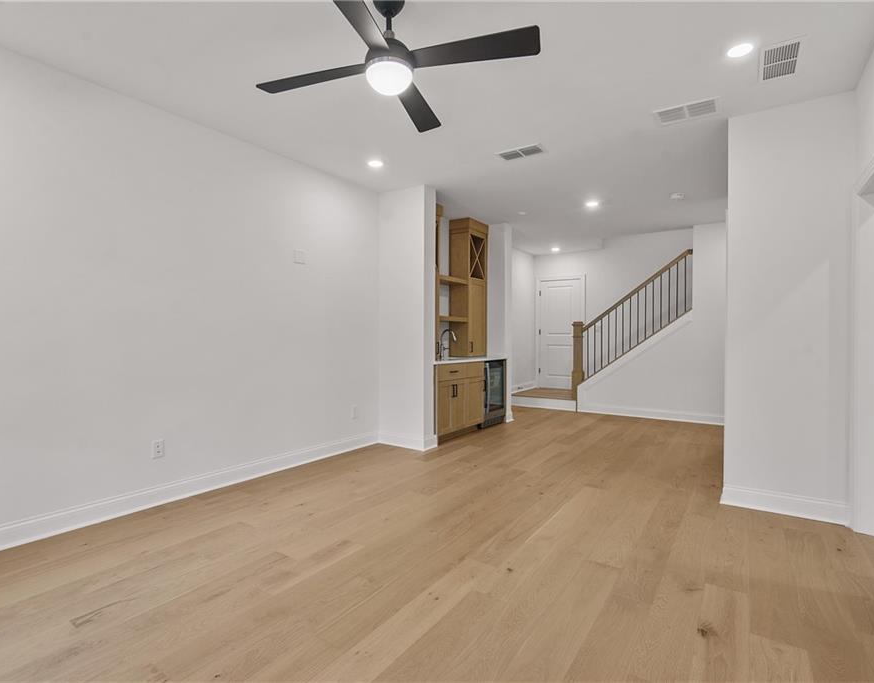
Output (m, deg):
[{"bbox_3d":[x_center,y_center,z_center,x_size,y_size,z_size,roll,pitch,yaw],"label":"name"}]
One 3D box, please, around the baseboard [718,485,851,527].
[{"bbox_3d":[2.304,1.092,3.064,0.673,0.142,0.025,1,1,35],"label":"baseboard"}]

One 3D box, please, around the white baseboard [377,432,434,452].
[{"bbox_3d":[-0.337,1.053,4.922,0.633,0.142,0.190,1,1,35],"label":"white baseboard"}]

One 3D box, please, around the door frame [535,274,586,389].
[{"bbox_3d":[2.277,-0.134,8.441,0.840,2.070,0.050,1,1,35],"label":"door frame"}]

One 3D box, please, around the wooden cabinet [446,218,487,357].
[{"bbox_3d":[0.433,-0.705,6.222,0.315,1.812,0.485,1,1,35],"label":"wooden cabinet"}]

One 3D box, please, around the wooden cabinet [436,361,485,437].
[{"bbox_3d":[0.057,0.637,5.449,0.610,0.790,1.015,1,1,35],"label":"wooden cabinet"}]

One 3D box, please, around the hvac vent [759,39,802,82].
[{"bbox_3d":[1.914,-1.545,2.539,0.190,0.021,0.380,1,1,35],"label":"hvac vent"}]

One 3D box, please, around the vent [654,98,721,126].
[{"bbox_3d":[1.711,-1.555,3.107,0.395,0.021,0.228,1,1,35],"label":"vent"}]

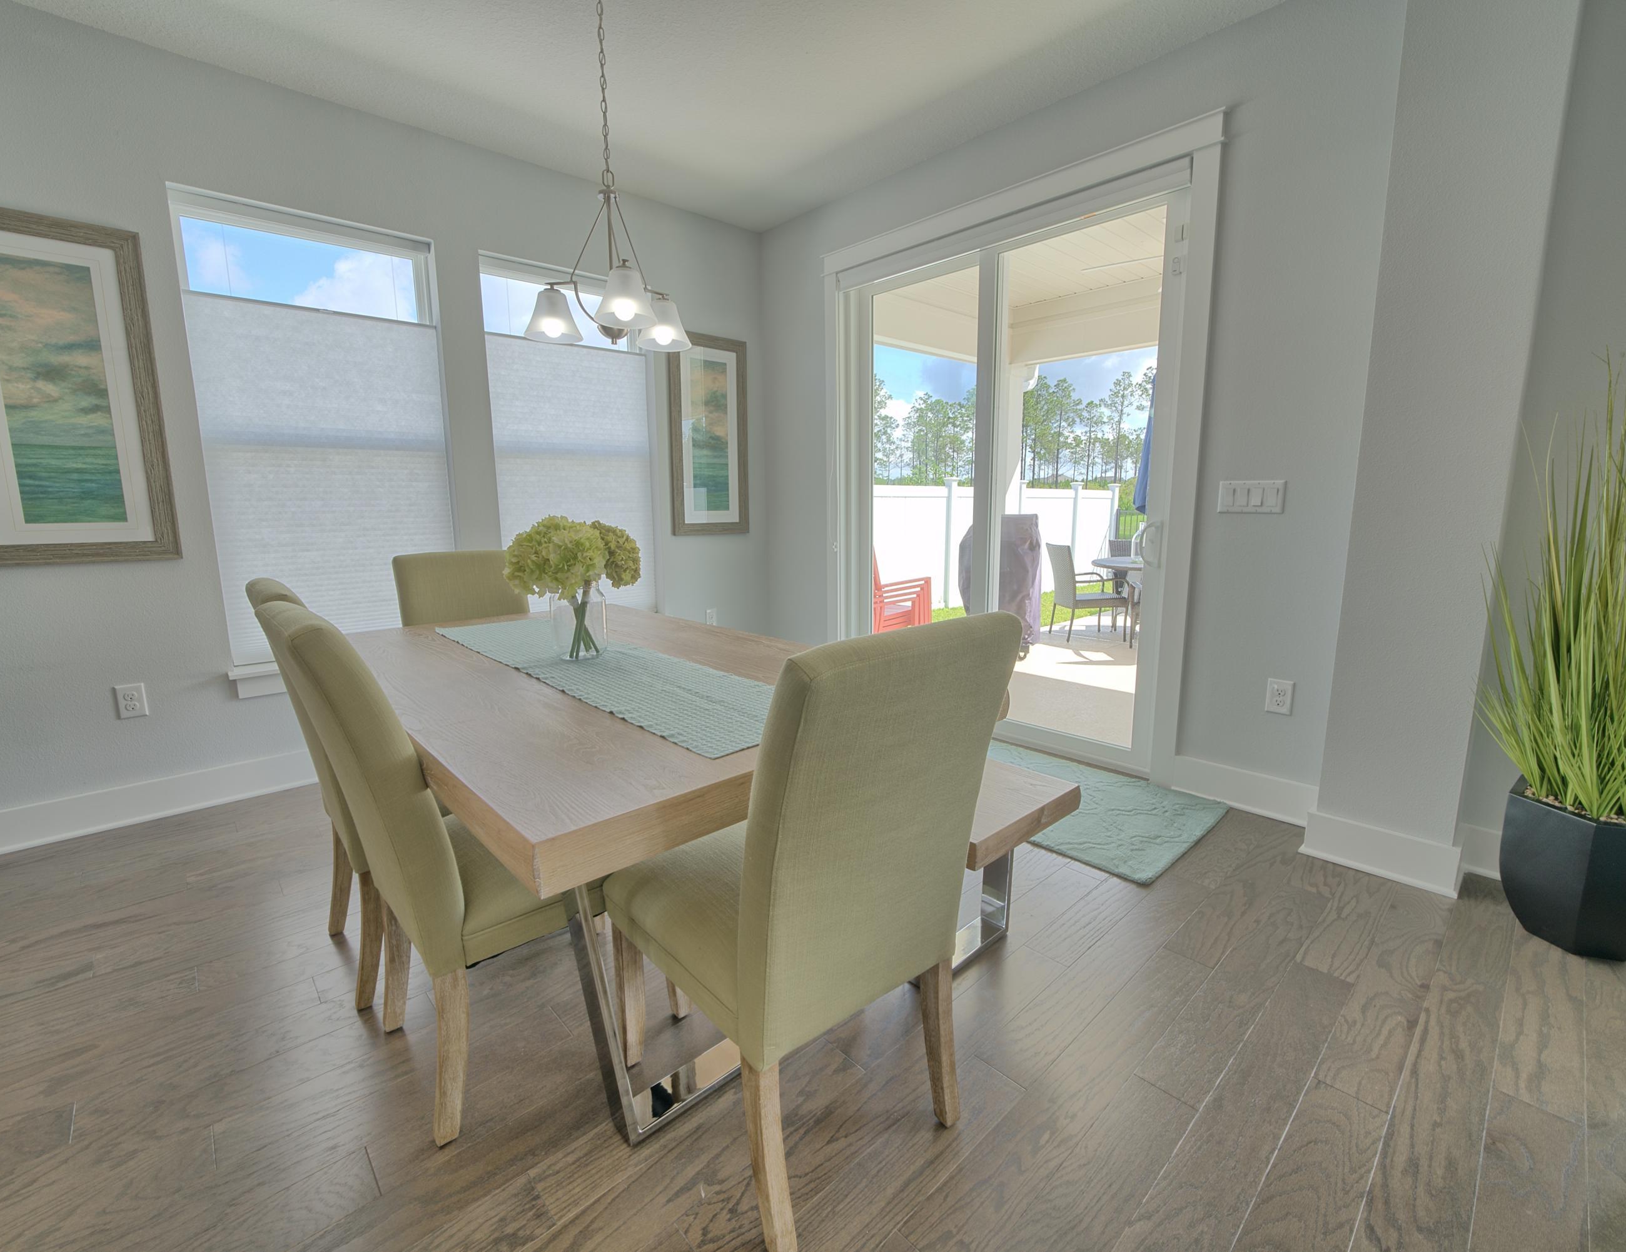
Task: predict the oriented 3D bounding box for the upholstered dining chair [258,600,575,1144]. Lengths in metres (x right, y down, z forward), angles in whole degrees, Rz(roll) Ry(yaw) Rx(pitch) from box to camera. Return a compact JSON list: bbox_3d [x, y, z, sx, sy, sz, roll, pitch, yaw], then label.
[{"bbox_3d":[-0.674,0.428,1.467,0.660,0.995,0.475,-9,13,-41],"label":"upholstered dining chair"}]

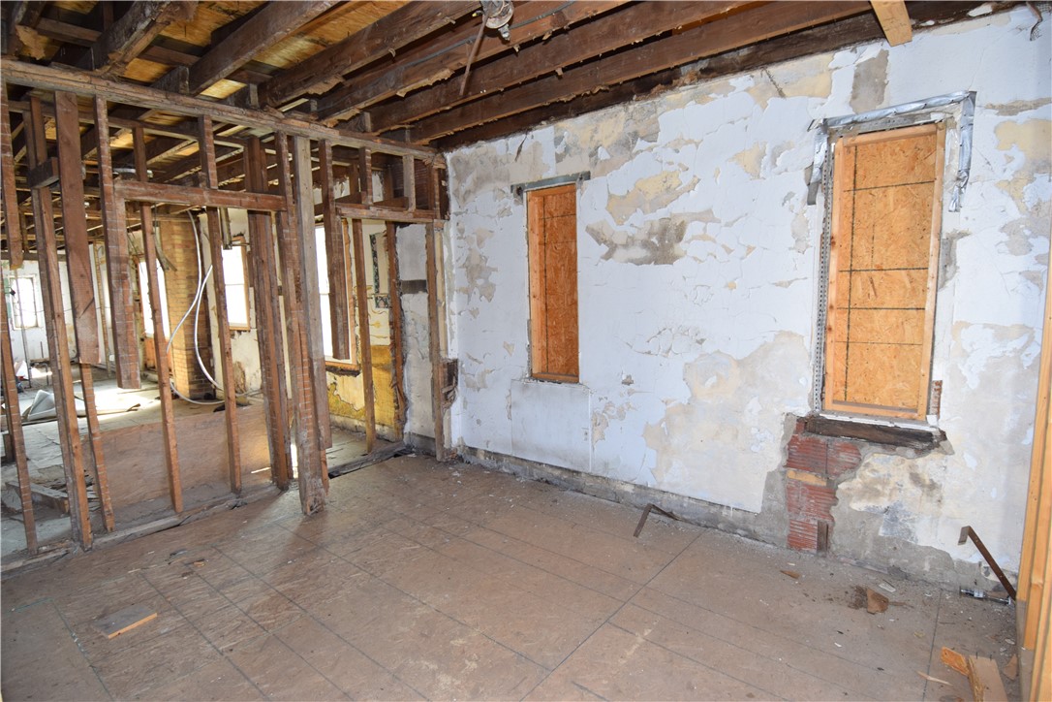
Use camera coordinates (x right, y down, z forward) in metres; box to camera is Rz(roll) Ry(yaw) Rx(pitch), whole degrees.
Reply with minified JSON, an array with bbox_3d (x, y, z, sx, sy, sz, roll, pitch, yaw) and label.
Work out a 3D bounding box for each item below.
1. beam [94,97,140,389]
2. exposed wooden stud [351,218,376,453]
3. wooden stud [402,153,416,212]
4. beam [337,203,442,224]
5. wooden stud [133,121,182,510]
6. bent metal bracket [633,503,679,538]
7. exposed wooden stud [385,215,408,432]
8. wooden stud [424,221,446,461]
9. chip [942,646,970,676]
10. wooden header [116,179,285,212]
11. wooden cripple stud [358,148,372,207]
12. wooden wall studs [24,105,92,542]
[{"bbox_3d":[-2.378,-0.601,3.067,0.100,1.650,0.085,3,7,39],"label":"beam"},{"bbox_3d":[-1.507,-0.115,4.921,0.100,2.215,0.053,4,8,39],"label":"exposed wooden stud"},{"bbox_3d":[-0.991,-1.423,4.510,0.105,0.455,0.050,4,8,39],"label":"wooden stud"},{"bbox_3d":[-1.143,-1.120,4.306,0.100,0.105,0.960,5,12,40],"label":"beam"},{"bbox_3d":[-2.611,-0.165,3.730,0.095,2.740,0.048,3,8,39],"label":"wooden stud"},{"bbox_3d":[0.873,1.085,3.498,0.410,0.190,0.050,-6,8,-34],"label":"bent metal bracket"},{"bbox_3d":[-1.288,-0.162,5.185,0.100,2.170,0.055,4,8,39],"label":"exposed wooden stud"},{"bbox_3d":[-0.867,-0.064,4.984,0.090,2.260,0.055,3,8,39],"label":"wooden stud"},{"bbox_3d":[1.805,1.301,2.213,0.092,0.016,0.145,5,9,42],"label":"chip"},{"bbox_3d":[-1.998,-0.959,3.312,0.100,0.100,0.942,4,10,39],"label":"wooden header"},{"bbox_3d":[-1.314,-1.415,4.304,0.095,0.480,0.050,3,8,39],"label":"wooden cripple stud"},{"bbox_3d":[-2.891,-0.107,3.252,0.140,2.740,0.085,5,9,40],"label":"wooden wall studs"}]

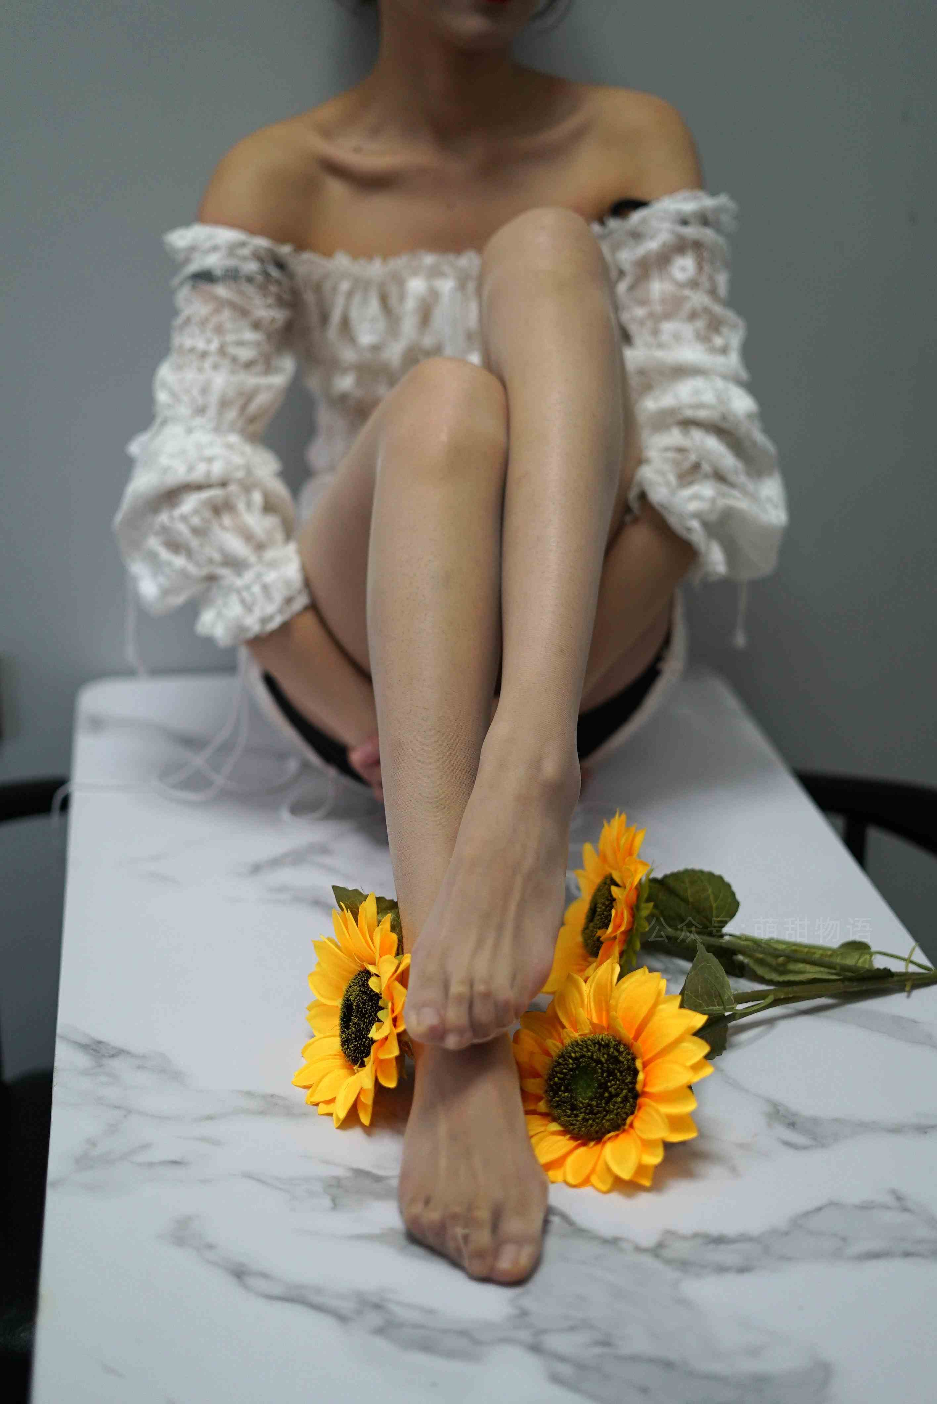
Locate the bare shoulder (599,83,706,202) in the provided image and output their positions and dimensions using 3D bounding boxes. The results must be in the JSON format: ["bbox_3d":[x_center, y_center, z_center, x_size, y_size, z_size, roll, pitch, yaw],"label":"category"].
[{"bbox_3d":[0.141,-0.436,1.517,0.085,0.090,0.100,1,23,-3],"label":"bare shoulder"}]

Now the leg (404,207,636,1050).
[{"bbox_3d":[0.043,-0.085,1.271,0.135,0.425,0.460,4,23,4],"label":"leg"}]

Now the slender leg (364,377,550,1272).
[{"bbox_3d":[-0.003,0.034,1.187,0.120,0.420,0.450,-2,23,-9],"label":"slender leg"}]

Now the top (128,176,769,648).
[{"bbox_3d":[-0.015,-0.232,1.550,0.530,0.360,0.270,1,23,-3],"label":"top"}]

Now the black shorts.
[{"bbox_3d":[-0.004,-0.040,1.662,0.350,0.180,0.250,1,23,-3],"label":"black shorts"}]

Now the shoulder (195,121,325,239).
[{"bbox_3d":[-0.165,-0.404,1.506,0.095,0.095,0.100,1,23,-3],"label":"shoulder"}]

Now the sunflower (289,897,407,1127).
[{"bbox_3d":[-0.063,0.188,1.188,0.055,0.140,0.140,4,17,-41],"label":"sunflower"}]

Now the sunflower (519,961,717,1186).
[{"bbox_3d":[0.083,0.213,1.158,0.140,0.140,0.055,16,5,29],"label":"sunflower"}]

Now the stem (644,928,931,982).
[{"bbox_3d":[0.225,0.176,1.350,0.215,0.025,0.025,7,22,-10],"label":"stem"}]

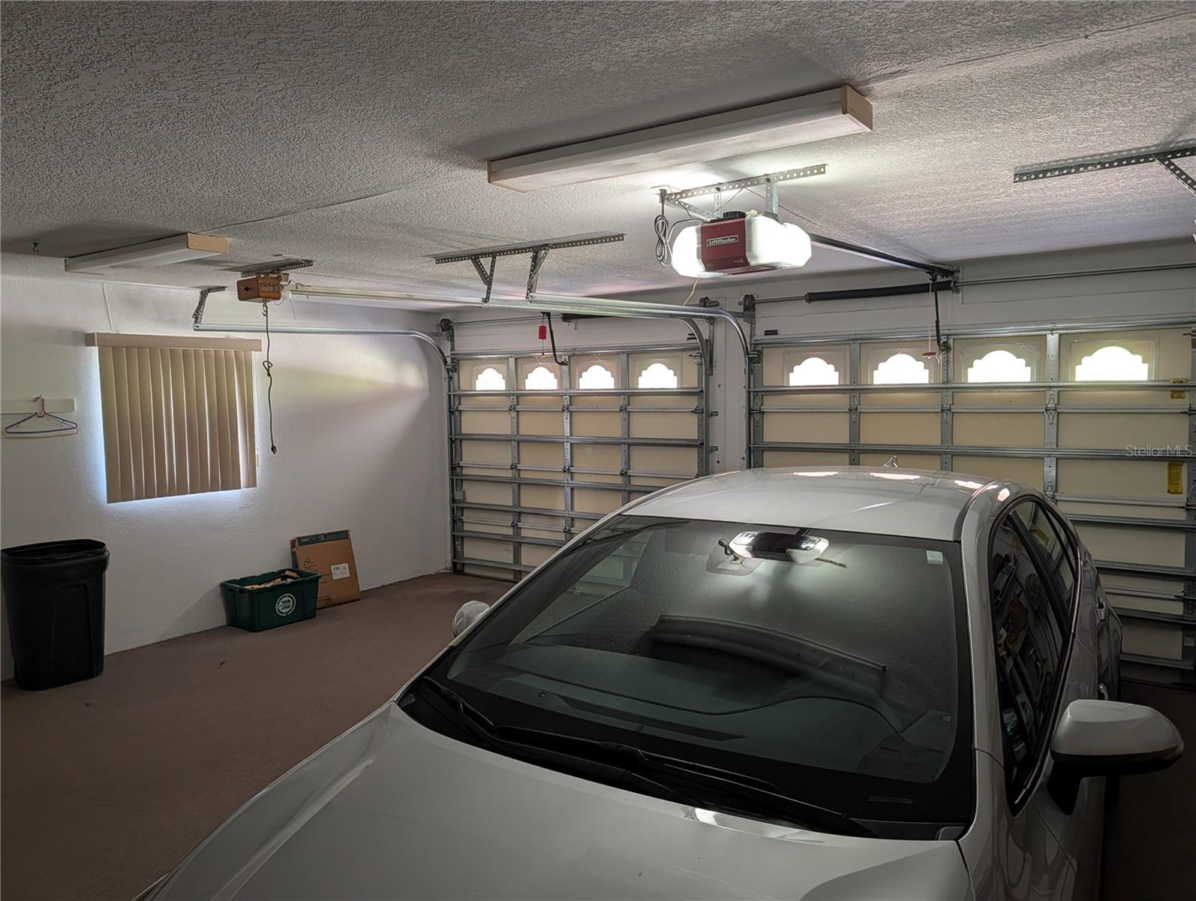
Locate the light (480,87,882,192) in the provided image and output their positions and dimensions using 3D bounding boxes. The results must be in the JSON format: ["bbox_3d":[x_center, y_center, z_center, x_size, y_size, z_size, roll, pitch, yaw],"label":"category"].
[{"bbox_3d":[0.197,-0.933,2.573,1.230,0.078,0.215,2,5,33],"label":"light"}]

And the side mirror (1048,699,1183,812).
[{"bbox_3d":[1.109,0.654,1.782,0.250,0.195,0.160,2,5,32],"label":"side mirror"}]

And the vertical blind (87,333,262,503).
[{"bbox_3d":[-2.981,-0.242,5.991,0.130,1.135,1.190,2,5,36],"label":"vertical blind"}]

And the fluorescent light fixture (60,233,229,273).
[{"bbox_3d":[-2.416,-1.026,4.400,1.230,0.078,0.212,2,5,34],"label":"fluorescent light fixture"}]

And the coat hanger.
[{"bbox_3d":[-3.534,-0.212,5.251,0.045,0.245,0.415,2,5,36],"label":"coat hanger"}]

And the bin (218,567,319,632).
[{"bbox_3d":[-2.515,1.165,6.422,0.430,0.340,0.600,2,5,36],"label":"bin"}]

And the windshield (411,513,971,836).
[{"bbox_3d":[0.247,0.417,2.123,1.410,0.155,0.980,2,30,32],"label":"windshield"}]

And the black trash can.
[{"bbox_3d":[-3.372,1.022,5.147,0.470,0.830,0.550,2,5,36],"label":"black trash can"}]

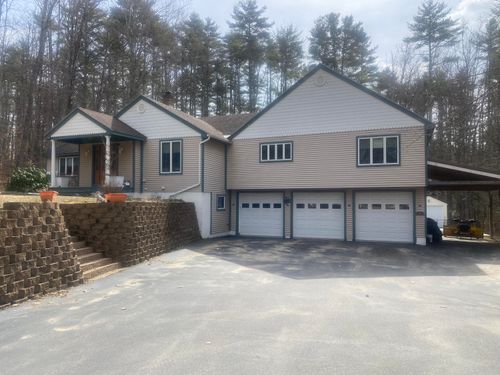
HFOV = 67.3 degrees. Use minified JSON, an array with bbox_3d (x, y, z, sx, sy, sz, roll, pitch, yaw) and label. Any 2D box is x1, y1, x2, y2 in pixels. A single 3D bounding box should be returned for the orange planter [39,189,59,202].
[{"bbox_3d":[-4.159,0.169,7.750,0.330,0.290,0.300,0,-2,-6],"label":"orange planter"}]

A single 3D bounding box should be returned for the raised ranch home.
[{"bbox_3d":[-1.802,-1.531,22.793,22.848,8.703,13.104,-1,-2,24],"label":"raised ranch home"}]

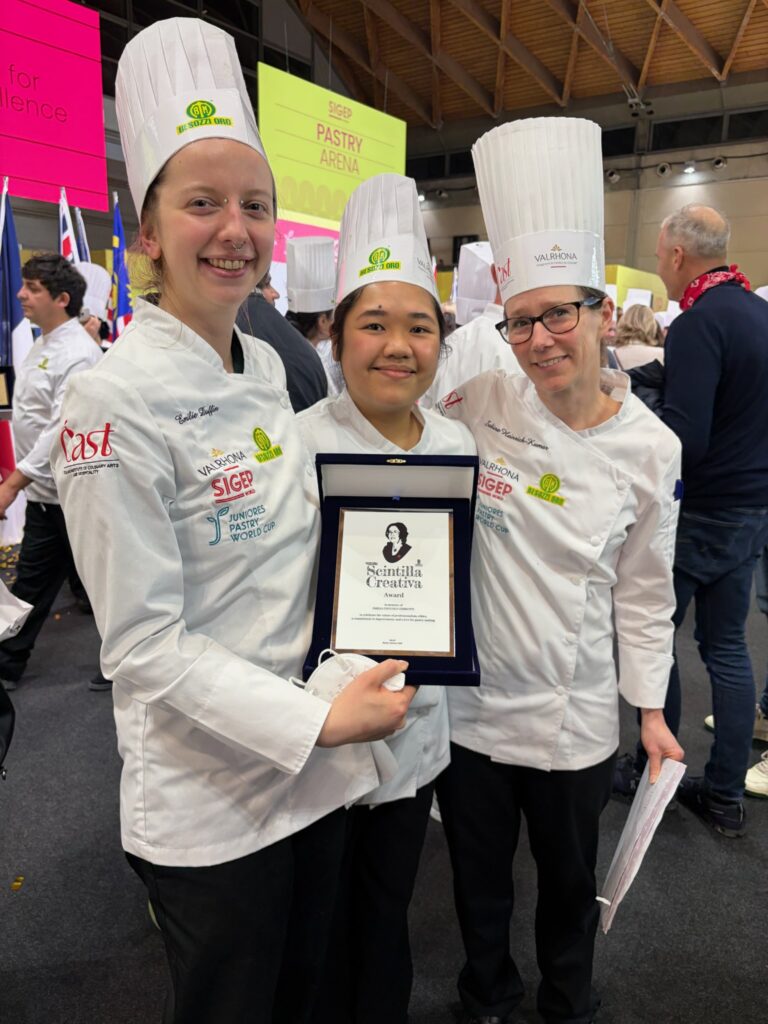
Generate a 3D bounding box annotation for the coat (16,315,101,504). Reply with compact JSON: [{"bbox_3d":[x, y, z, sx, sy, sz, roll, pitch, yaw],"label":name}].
[{"bbox_3d":[-1.265,-0.388,3.000,0.340,0.730,0.480,-6,13,-32],"label":"coat"}]

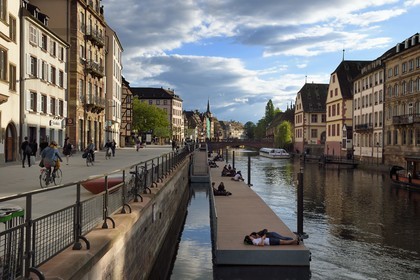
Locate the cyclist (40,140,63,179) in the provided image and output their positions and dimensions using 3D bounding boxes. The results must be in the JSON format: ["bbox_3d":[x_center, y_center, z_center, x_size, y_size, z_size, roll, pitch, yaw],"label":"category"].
[{"bbox_3d":[-5.756,0.686,16.100,0.650,1.330,0.800,0,0,10],"label":"cyclist"}]

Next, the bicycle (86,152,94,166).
[{"bbox_3d":[-7.521,1.152,27.900,0.580,1.020,1.700,0,0,3],"label":"bicycle"}]

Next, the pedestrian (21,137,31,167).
[{"bbox_3d":[-10.526,0.728,25.400,0.580,1.770,0.420,0,0,7],"label":"pedestrian"}]

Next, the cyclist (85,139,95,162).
[{"bbox_3d":[-7.540,0.686,27.900,0.580,1.370,0.800,0,0,3],"label":"cyclist"}]

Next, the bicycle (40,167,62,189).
[{"bbox_3d":[-5.800,1.170,16.100,0.580,1.020,1.700,0,0,10],"label":"bicycle"}]

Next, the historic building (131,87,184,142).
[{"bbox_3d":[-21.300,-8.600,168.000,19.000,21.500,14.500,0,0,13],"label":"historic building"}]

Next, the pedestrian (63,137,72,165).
[{"bbox_3d":[-8.731,0.693,27.200,0.480,1.700,0.500,0,0,-30],"label":"pedestrian"}]

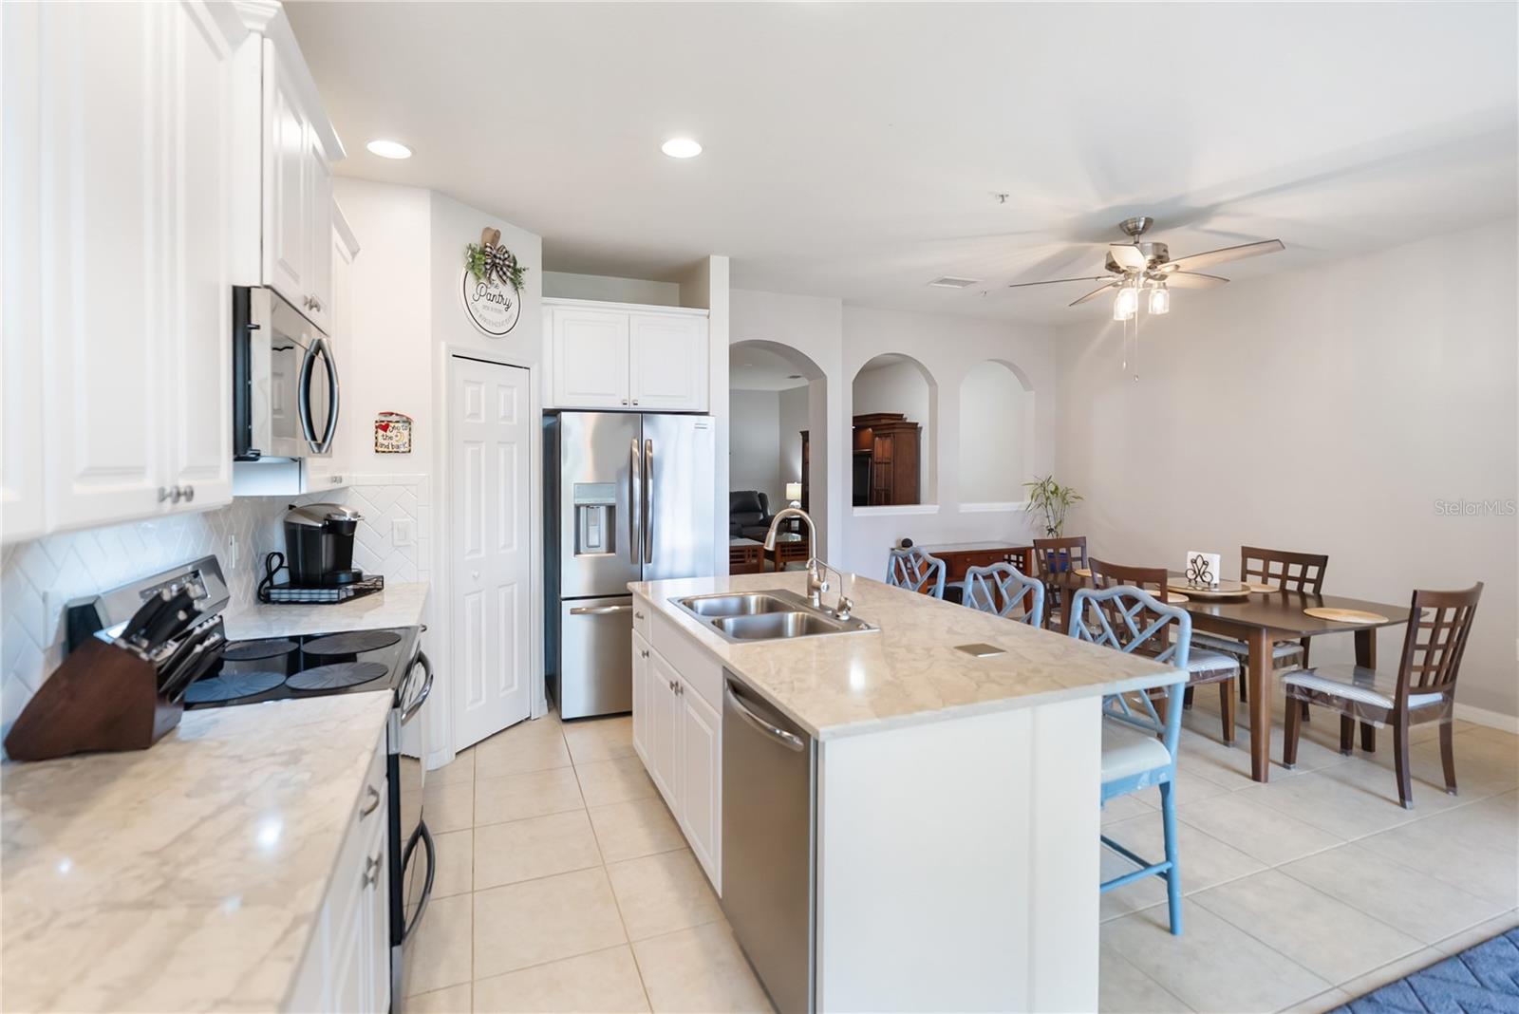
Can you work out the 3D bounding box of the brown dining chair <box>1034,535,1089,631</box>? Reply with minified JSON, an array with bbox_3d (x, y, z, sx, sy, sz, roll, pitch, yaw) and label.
[{"bbox_3d":[2.321,0.750,4.745,0.530,0.970,0.570,-1,3,-22],"label":"brown dining chair"}]

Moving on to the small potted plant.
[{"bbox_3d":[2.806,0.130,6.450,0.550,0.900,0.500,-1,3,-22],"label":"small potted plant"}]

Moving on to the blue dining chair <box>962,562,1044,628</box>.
[{"bbox_3d":[0.823,0.789,2.844,0.530,1.080,0.480,-1,3,-22],"label":"blue dining chair"}]

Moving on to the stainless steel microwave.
[{"bbox_3d":[-1.438,-0.333,1.809,0.430,0.400,0.755,-1,3,-22],"label":"stainless steel microwave"}]

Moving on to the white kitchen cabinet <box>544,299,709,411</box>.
[{"bbox_3d":[-0.917,-0.941,4.457,1.020,0.660,0.620,-1,3,-22],"label":"white kitchen cabinet"}]

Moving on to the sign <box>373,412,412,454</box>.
[{"bbox_3d":[-1.740,-0.348,3.216,0.160,0.190,0.015,-1,3,-22],"label":"sign"}]

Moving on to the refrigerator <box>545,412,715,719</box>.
[{"bbox_3d":[-0.864,0.336,4.450,0.915,1.790,0.770,-1,3,-22],"label":"refrigerator"}]

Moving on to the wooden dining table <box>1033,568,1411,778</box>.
[{"bbox_3d":[2.558,0.887,3.917,1.110,0.765,1.650,-1,3,-22],"label":"wooden dining table"}]

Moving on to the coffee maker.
[{"bbox_3d":[-1.840,0.158,2.855,0.275,0.325,0.215,1,3,4],"label":"coffee maker"}]

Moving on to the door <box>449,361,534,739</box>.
[{"bbox_3d":[-1.482,0.245,3.754,0.035,2.040,0.563,1,3,23],"label":"door"}]

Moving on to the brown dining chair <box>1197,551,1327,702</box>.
[{"bbox_3d":[3.000,0.778,4.073,0.570,0.970,0.510,-1,3,-22],"label":"brown dining chair"}]

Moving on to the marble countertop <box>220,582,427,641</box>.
[{"bbox_3d":[-1.689,0.414,2.720,0.650,0.040,1.050,-1,3,-22],"label":"marble countertop"}]

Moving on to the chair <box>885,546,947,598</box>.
[{"bbox_3d":[0.586,0.758,3.416,0.530,1.080,0.480,-1,3,-22],"label":"chair"}]

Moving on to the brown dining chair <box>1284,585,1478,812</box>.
[{"bbox_3d":[2.887,0.817,3.183,0.520,0.965,0.530,-1,3,-22],"label":"brown dining chair"}]

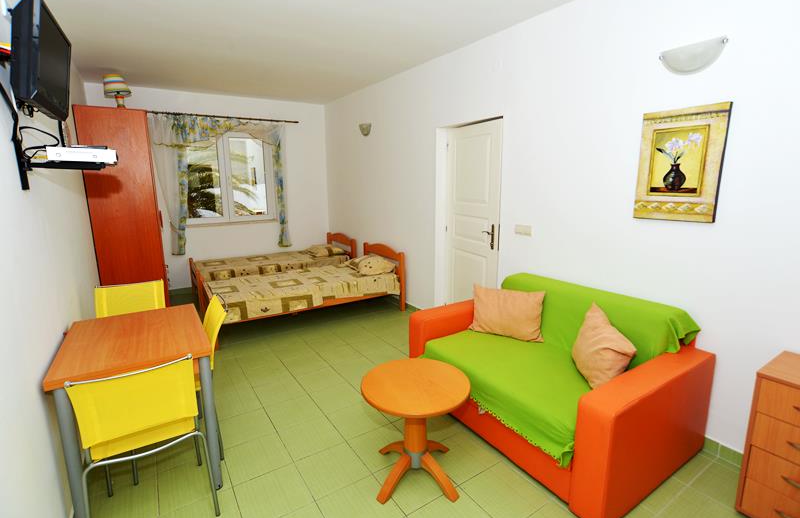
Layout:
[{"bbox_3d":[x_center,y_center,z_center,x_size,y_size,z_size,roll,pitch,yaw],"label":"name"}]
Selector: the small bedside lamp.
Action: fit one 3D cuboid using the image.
[{"bbox_3d":[-2.680,-1.568,3.801,0.220,0.344,0.220,-7,13,-32],"label":"small bedside lamp"}]

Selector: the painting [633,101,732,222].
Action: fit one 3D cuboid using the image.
[{"bbox_3d":[1.529,-0.511,2.201,0.033,0.606,0.409,-7,13,-32],"label":"painting"}]

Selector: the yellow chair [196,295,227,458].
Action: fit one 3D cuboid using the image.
[{"bbox_3d":[-1.238,0.690,2.249,0.539,0.846,0.456,-7,13,-32],"label":"yellow chair"}]

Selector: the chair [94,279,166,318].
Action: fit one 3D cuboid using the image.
[{"bbox_3d":[-1.748,0.615,2.674,0.448,0.846,0.539,-7,13,-32],"label":"chair"}]

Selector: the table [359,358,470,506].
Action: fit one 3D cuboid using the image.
[{"bbox_3d":[0.085,0.879,2.065,0.547,0.513,0.547,-1,11,0],"label":"table"}]

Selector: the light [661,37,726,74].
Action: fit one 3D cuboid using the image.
[{"bbox_3d":[1.495,-1.041,2.085,0.101,0.139,0.299,-7,13,-32],"label":"light"}]

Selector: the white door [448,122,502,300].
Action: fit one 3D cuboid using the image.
[{"bbox_3d":[0.676,-0.238,3.867,0.051,2.016,0.840,-6,12,-24],"label":"white door"}]

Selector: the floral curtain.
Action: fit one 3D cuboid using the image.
[{"bbox_3d":[-2.427,-1.012,5.585,1.752,1.857,0.098,-7,13,-32],"label":"floral curtain"}]

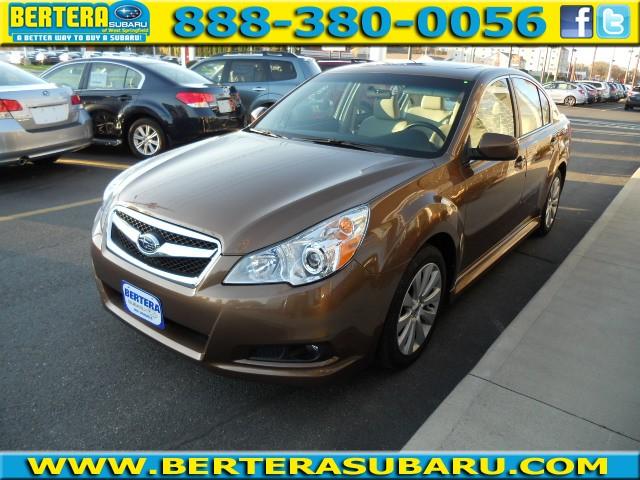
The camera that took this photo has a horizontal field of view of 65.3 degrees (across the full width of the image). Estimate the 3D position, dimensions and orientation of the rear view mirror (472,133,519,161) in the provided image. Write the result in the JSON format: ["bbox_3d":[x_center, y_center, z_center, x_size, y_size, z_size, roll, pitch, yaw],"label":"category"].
[{"bbox_3d":[0.983,-0.512,2.755,0.220,0.145,0.155,16,23,33],"label":"rear view mirror"}]

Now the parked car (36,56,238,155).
[{"bbox_3d":[-3.760,-2.350,8.620,4.730,1.500,1.820,6,20,12],"label":"parked car"}]

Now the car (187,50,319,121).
[{"bbox_3d":[-1.980,-3.730,12.350,4.560,1.680,1.790,7,20,13],"label":"car"}]

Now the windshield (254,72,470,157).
[{"bbox_3d":[0.240,-0.854,3.175,1.420,0.150,0.950,16,53,33],"label":"windshield"}]

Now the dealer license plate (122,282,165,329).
[{"bbox_3d":[-0.781,0.286,2.211,0.303,0.152,0.020,16,23,33],"label":"dealer license plate"}]

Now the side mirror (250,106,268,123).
[{"bbox_3d":[-0.470,-0.920,3.753,0.220,0.145,0.155,16,23,33],"label":"side mirror"}]

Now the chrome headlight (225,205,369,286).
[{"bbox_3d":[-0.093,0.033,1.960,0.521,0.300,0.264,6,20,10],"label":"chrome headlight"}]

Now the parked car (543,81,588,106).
[{"bbox_3d":[13.952,-8.992,30.253,4.750,1.460,1.820,16,23,33],"label":"parked car"}]

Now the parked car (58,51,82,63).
[{"bbox_3d":[-29.429,-21.593,59.000,1.800,1.480,4.550,-15,26,-40],"label":"parked car"}]

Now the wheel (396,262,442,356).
[{"bbox_3d":[0.421,0.320,2.495,0.190,0.460,0.460,16,23,33],"label":"wheel"}]

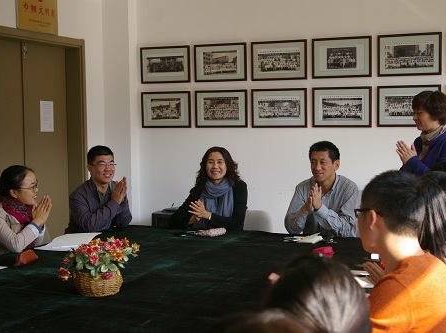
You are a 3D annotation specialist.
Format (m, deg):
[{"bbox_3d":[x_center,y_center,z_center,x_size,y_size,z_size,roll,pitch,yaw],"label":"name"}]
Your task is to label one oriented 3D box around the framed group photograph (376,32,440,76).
[{"bbox_3d":[1.626,-0.975,6.300,0.541,0.360,0.025,1,5,21],"label":"framed group photograph"}]

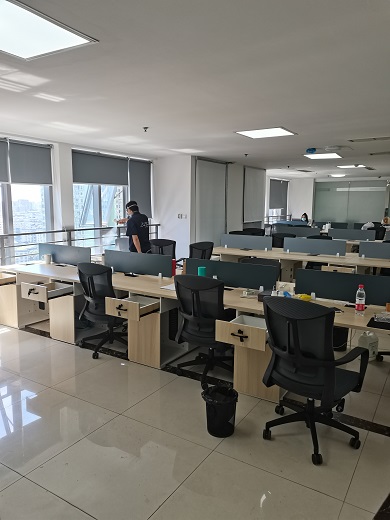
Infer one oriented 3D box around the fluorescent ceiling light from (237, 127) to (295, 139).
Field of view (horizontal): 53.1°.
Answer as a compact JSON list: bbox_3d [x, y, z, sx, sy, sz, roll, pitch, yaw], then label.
[{"bbox_3d":[0.942,-1.667,5.144,0.640,0.050,0.620,6,10,32],"label":"fluorescent ceiling light"}]

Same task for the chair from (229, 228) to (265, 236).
[{"bbox_3d":[0.995,-0.090,8.128,0.620,1.030,0.620,6,10,32],"label":"chair"}]

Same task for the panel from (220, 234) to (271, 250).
[{"bbox_3d":[0.919,-0.311,7.011,1.000,0.245,0.028,6,10,32],"label":"panel"}]

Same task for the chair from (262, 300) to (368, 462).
[{"bbox_3d":[0.792,0.716,2.610,0.620,0.990,0.630,8,11,40],"label":"chair"}]

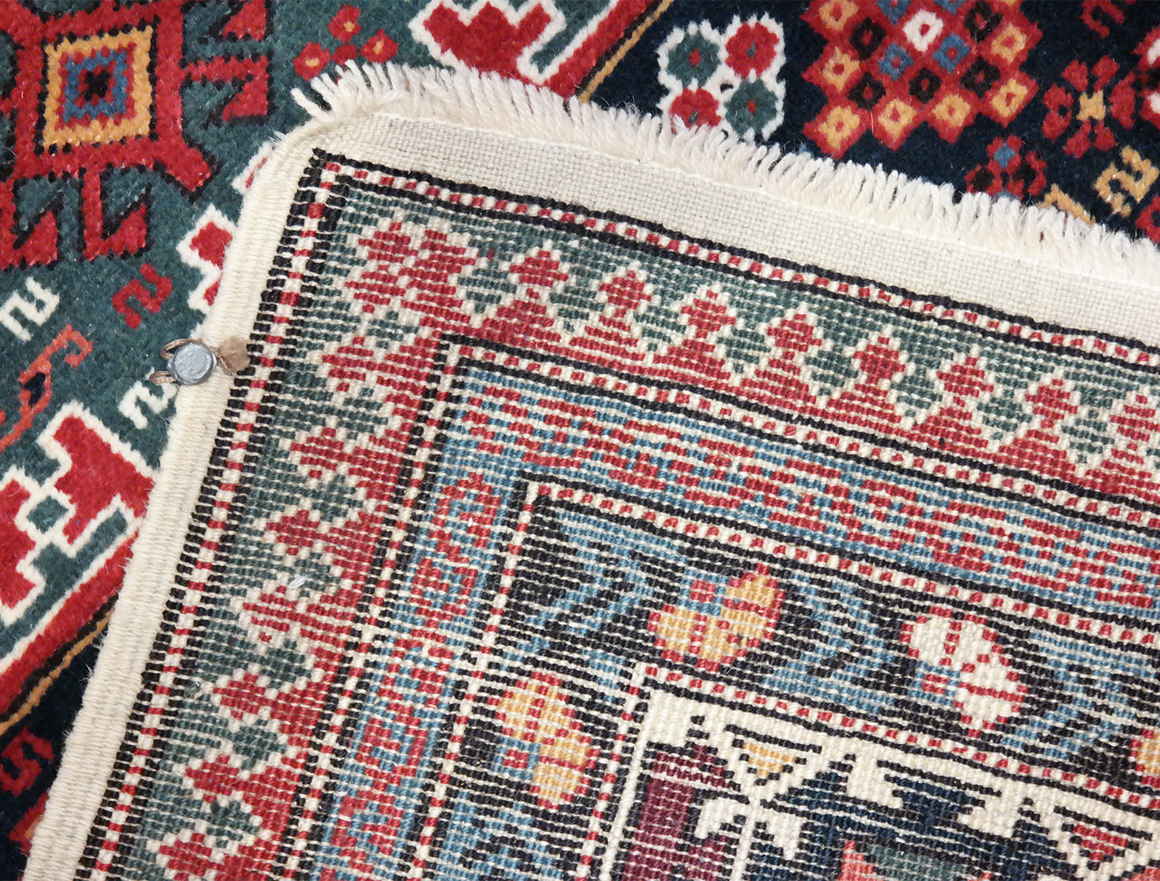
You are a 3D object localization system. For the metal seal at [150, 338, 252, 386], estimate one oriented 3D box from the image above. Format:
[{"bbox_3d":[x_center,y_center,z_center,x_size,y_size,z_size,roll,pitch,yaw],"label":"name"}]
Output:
[{"bbox_3d":[-0.098,-0.021,0.760,0.025,0.006,0.012,-5,76,-1],"label":"metal seal"}]

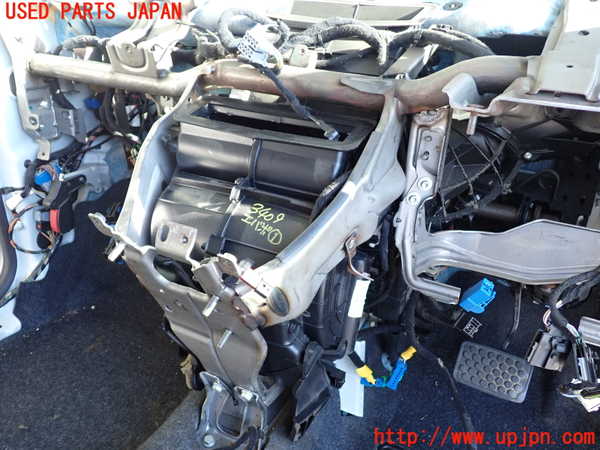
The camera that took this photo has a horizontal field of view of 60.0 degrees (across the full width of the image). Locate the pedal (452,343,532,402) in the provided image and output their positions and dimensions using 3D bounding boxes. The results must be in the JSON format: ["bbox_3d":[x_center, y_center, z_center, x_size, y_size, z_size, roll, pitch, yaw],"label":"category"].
[{"bbox_3d":[0.348,0.265,0.939,0.120,0.073,0.030,13,-10,20],"label":"pedal"}]

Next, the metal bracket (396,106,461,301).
[{"bbox_3d":[0.211,-0.030,0.796,0.118,0.292,0.070,13,19,20],"label":"metal bracket"}]

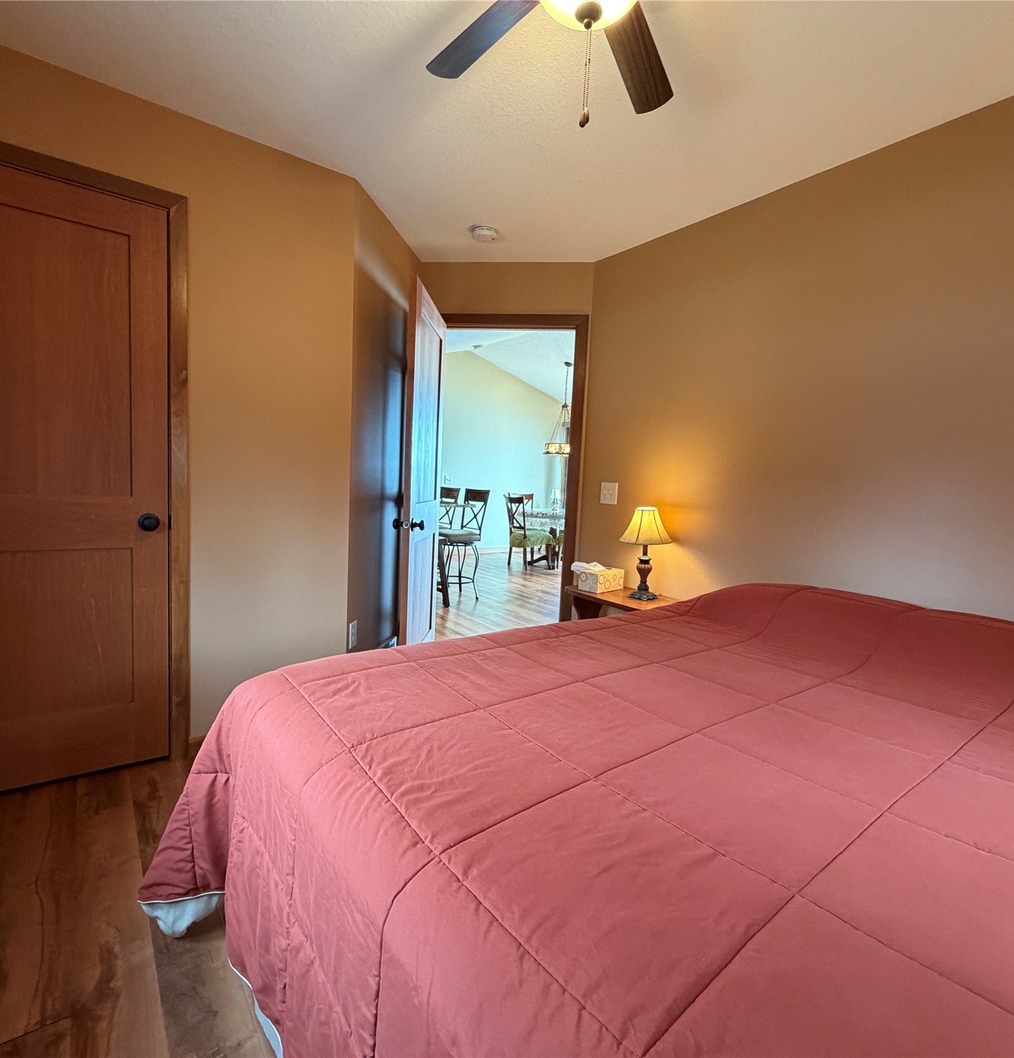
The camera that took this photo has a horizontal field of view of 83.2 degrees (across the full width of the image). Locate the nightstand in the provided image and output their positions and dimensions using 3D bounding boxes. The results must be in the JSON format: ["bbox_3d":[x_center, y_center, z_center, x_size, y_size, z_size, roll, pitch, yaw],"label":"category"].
[{"bbox_3d":[0.587,0.625,2.906,0.360,0.583,0.630,-1,6,-37],"label":"nightstand"}]

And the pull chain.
[{"bbox_3d":[0.170,-0.968,1.222,0.026,0.207,0.026,3,5,8],"label":"pull chain"}]

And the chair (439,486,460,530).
[{"bbox_3d":[-0.812,0.077,5.996,0.490,1.040,0.440,-1,6,-37],"label":"chair"}]

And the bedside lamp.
[{"bbox_3d":[0.690,0.118,2.828,0.270,0.450,0.270,-1,6,-37],"label":"bedside lamp"}]

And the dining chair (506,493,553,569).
[{"bbox_3d":[0.286,0.043,7.511,0.510,0.955,0.455,-1,6,-37],"label":"dining chair"}]

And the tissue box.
[{"bbox_3d":[0.502,0.269,3.010,0.230,0.100,0.120,-2,7,-44],"label":"tissue box"}]

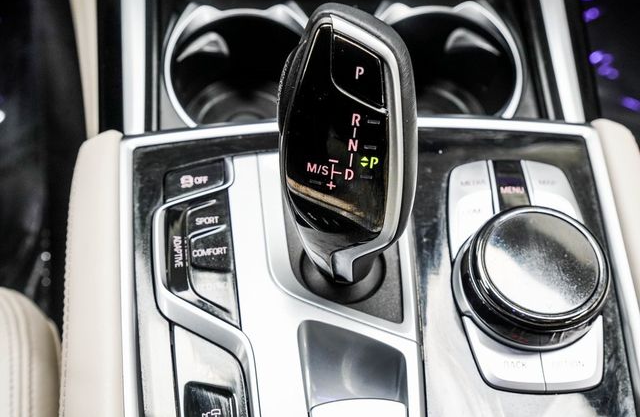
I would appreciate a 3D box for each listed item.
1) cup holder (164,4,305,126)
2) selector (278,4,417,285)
[{"bbox_3d":[-0.038,-0.050,0.495,0.082,0.060,0.082,-2,55,-4],"label":"cup holder"},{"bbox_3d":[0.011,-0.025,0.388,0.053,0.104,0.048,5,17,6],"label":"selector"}]

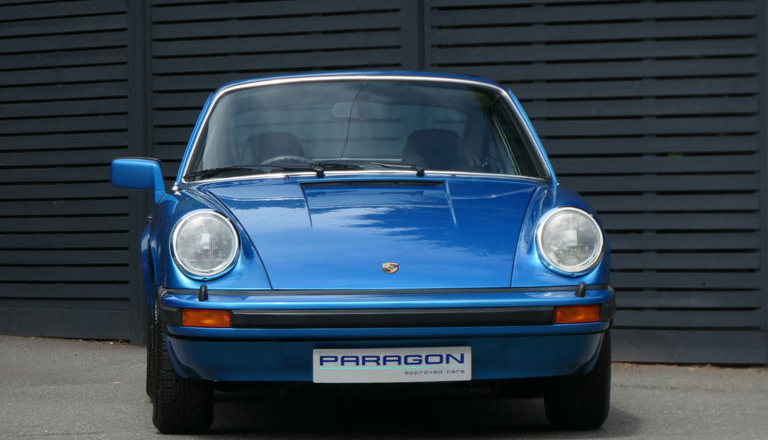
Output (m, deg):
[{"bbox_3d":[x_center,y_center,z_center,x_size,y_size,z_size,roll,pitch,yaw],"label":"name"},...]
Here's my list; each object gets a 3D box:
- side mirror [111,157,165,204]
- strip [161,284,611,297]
[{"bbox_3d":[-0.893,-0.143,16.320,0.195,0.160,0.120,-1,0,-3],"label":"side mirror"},{"bbox_3d":[0.018,0.240,15.131,1.535,0.045,0.400,-1,0,-3],"label":"strip"}]

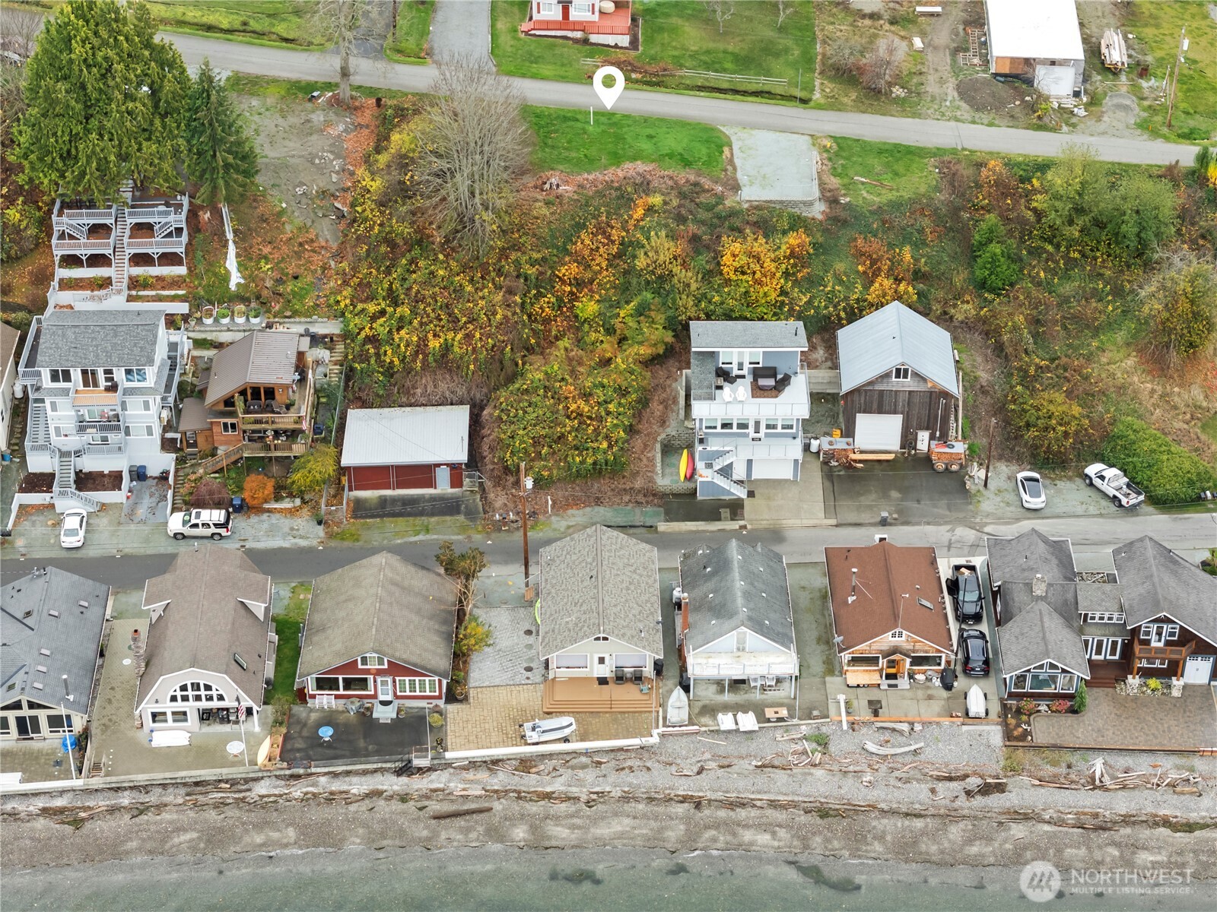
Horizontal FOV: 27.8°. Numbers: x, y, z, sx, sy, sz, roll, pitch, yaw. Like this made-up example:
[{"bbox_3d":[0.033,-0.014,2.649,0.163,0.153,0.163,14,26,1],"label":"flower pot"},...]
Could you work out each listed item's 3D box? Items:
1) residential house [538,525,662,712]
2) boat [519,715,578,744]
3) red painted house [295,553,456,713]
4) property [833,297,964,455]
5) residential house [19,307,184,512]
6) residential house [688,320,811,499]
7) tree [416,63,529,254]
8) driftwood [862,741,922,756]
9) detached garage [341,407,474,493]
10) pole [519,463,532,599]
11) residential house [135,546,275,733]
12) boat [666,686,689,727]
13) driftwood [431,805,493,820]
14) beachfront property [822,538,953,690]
[{"bbox_3d":[-0.653,11.740,180.928,8.850,5.200,15.600,-1,35,-1],"label":"residential house"},{"bbox_3d":[-4.388,19.309,174.268,4.000,0.950,1.500,-5,35,-7],"label":"boat"},{"bbox_3d":[-16.714,12.821,178.798,10.979,5.545,11.769,0,36,1],"label":"red painted house"},{"bbox_3d":[23.539,-6.479,201.509,9.474,8.978,9.386,1,36,2],"label":"property"},{"bbox_3d":[-40.615,-4.272,196.821,12.222,12.100,12.898,-1,36,-1],"label":"residential house"},{"bbox_3d":[11.304,-4.268,199.203,9.168,8.900,14.022,0,36,-1],"label":"residential house"},{"bbox_3d":[-11.375,-25.022,205.703,9.500,17.300,9.000,0,36,0],"label":"tree"},{"bbox_3d":[20.135,20.678,174.111,4.200,0.420,1.050,0,35,0],"label":"driftwood"},{"bbox_3d":[-16.594,-0.810,203.141,10.200,3.150,8.800,-1,36,-2],"label":"detached garage"},{"bbox_3d":[-6.141,5.555,183.754,0.950,12.100,0.500,0,35,0],"label":"pole"},{"bbox_3d":[-29.264,13.157,178.307,8.800,6.300,14.500,-2,35,-2],"label":"residential house"},{"bbox_3d":[5.011,17.907,176.595,1.520,0.650,3.600,1,35,2],"label":"boat"},{"bbox_3d":[-10.184,24.763,170.644,4.393,0.360,0.380,-7,36,-9],"label":"driftwood"},{"bbox_3d":[20.763,10.727,182.039,8.435,5.136,13.317,0,36,0],"label":"beachfront property"}]

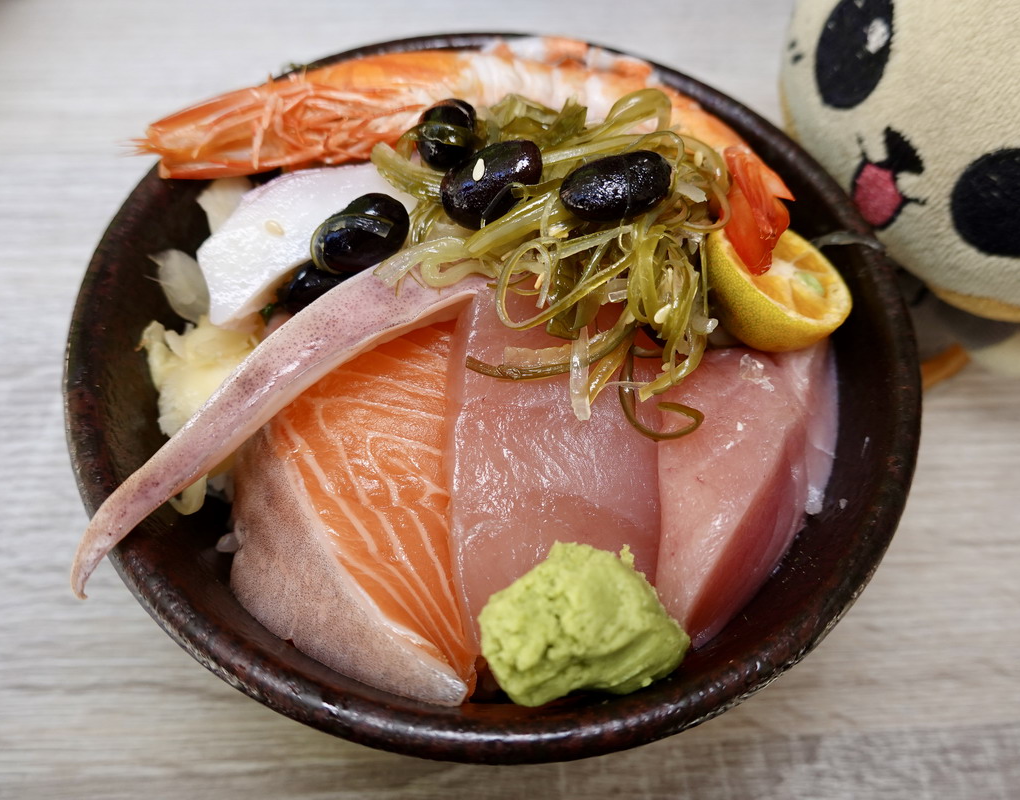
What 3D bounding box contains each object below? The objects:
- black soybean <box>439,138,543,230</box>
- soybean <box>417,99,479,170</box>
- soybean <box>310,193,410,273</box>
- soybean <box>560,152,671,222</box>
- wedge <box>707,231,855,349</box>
[{"bbox_3d":[-0.003,-0.037,0.137,0.019,0.012,0.013,-33,67,-3],"label":"black soybean"},{"bbox_3d":[-0.011,-0.049,0.146,0.011,0.010,0.017,13,56,5],"label":"soybean"},{"bbox_3d":[-0.026,-0.029,0.139,0.019,0.010,0.011,-33,67,-3],"label":"soybean"},{"bbox_3d":[0.018,-0.036,0.137,0.020,0.011,0.012,-13,62,-4],"label":"soybean"},{"bbox_3d":[0.044,-0.019,0.143,0.028,0.014,0.028,42,43,8],"label":"wedge"}]

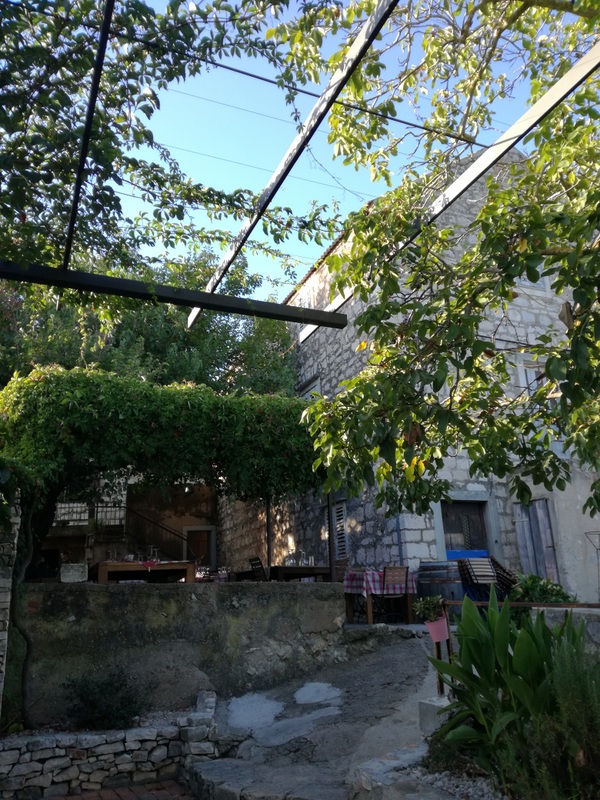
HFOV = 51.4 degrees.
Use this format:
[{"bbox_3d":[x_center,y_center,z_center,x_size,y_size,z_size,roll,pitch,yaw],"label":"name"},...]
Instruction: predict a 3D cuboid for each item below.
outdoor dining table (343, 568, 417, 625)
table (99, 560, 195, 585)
[{"bbox_3d":[1.297,3.132,9.851,0.820,0.750,0.800,4,-20,-18],"label":"outdoor dining table"},{"bbox_3d":[-1.631,2.158,6.703,0.980,0.750,0.820,1,-19,-11],"label":"table"}]

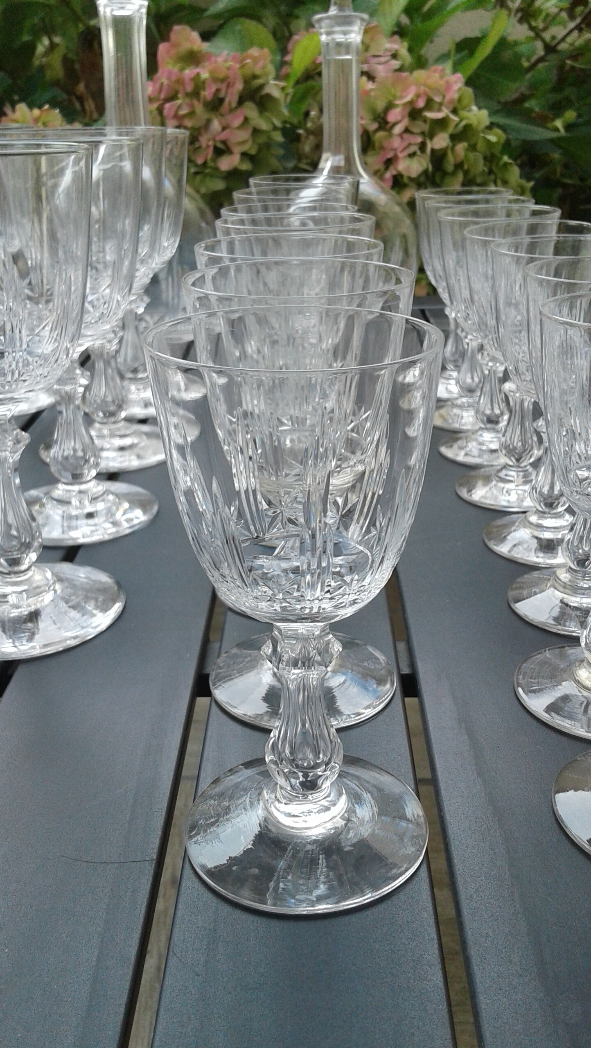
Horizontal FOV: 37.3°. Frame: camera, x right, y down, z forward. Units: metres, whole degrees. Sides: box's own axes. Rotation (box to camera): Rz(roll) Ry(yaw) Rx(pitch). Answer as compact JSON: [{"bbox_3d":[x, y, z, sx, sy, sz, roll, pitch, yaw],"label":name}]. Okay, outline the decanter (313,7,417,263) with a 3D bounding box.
[{"bbox_3d":[0.041,-0.329,0.763,0.149,0.309,0.149,-1,26,0],"label":"decanter"}]

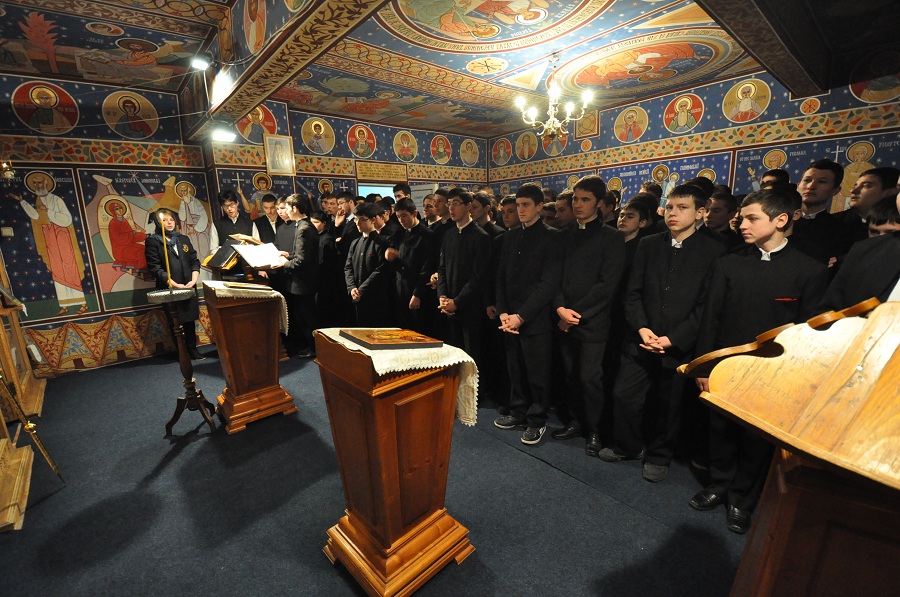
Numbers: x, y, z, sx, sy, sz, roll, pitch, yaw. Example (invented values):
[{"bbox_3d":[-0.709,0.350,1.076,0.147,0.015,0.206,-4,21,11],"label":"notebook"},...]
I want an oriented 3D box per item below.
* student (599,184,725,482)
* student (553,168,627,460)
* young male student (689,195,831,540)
[{"bbox_3d":[1.255,0.230,2.175,0.390,1.691,0.500,-12,17,-38],"label":"student"},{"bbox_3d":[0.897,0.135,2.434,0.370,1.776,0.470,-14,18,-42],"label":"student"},{"bbox_3d":[1.440,0.330,1.821,0.360,1.649,0.500,-12,17,-38],"label":"young male student"}]

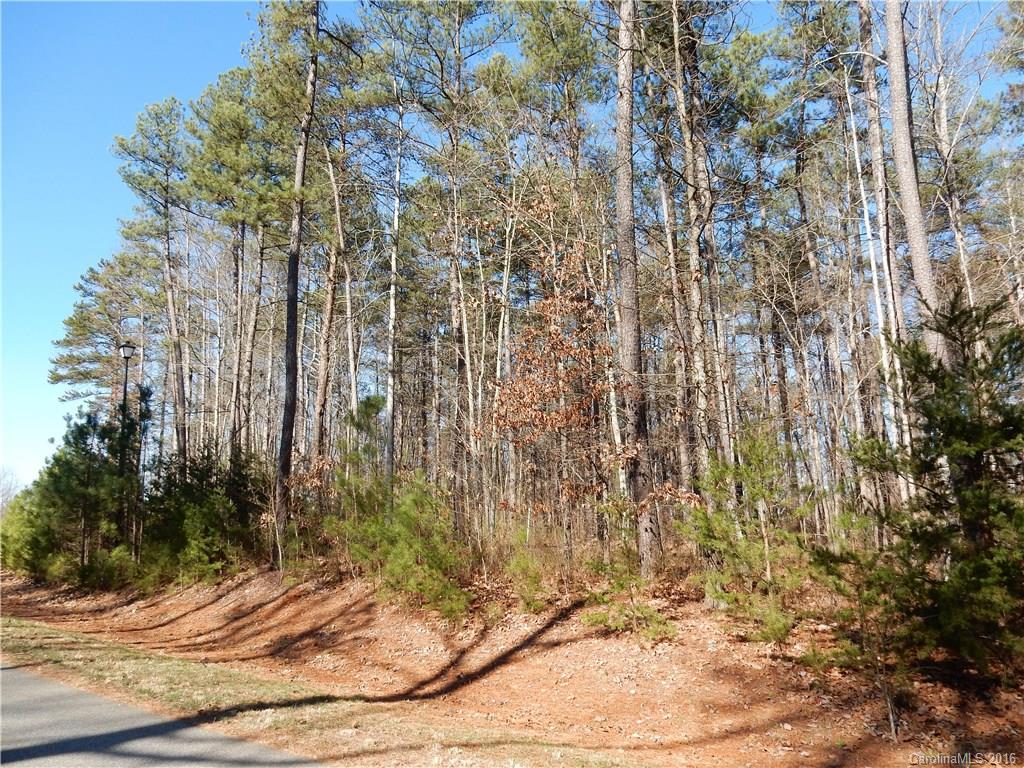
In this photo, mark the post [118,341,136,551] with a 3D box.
[{"bbox_3d":[-9.752,1.297,18.508,0.370,4.800,0.370,-7,-10,43],"label":"post"}]

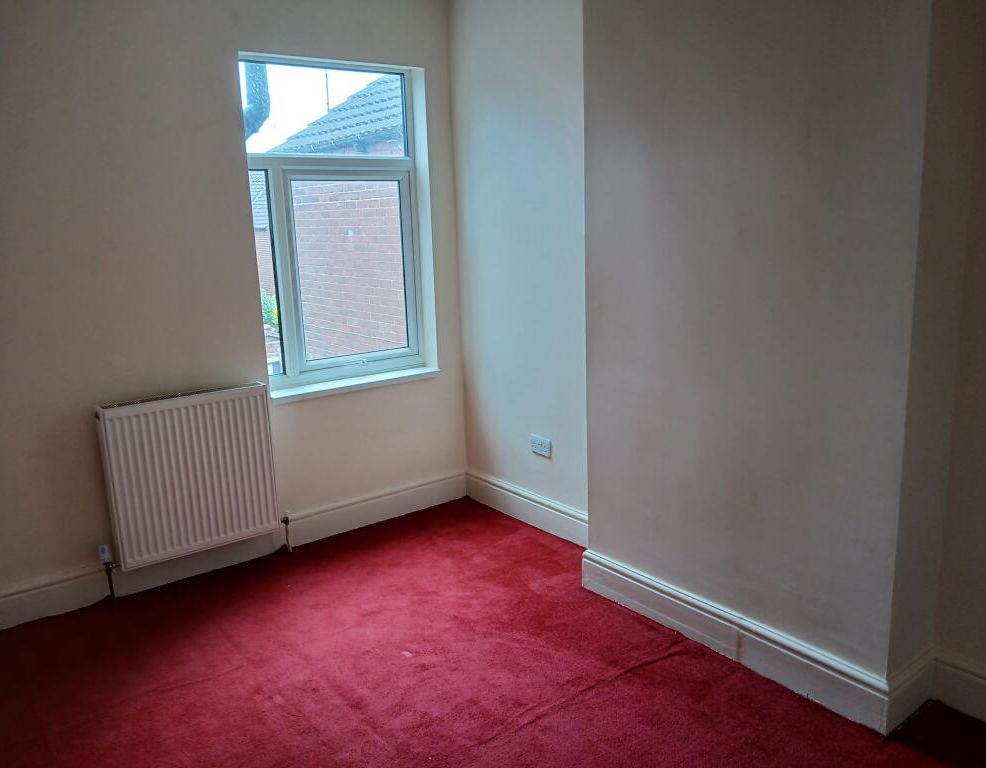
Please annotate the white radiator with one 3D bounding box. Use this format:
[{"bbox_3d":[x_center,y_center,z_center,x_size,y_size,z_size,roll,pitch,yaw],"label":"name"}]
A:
[{"bbox_3d":[-1.332,0.392,3.437,0.700,0.700,0.105,-10,14,-36],"label":"white radiator"}]

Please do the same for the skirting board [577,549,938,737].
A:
[{"bbox_3d":[0.893,0.858,2.872,0.287,0.165,1.289,-10,14,-36],"label":"skirting board"}]

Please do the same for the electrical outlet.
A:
[{"bbox_3d":[0.246,0.312,3.877,0.013,0.087,0.146,-10,14,-36],"label":"electrical outlet"}]

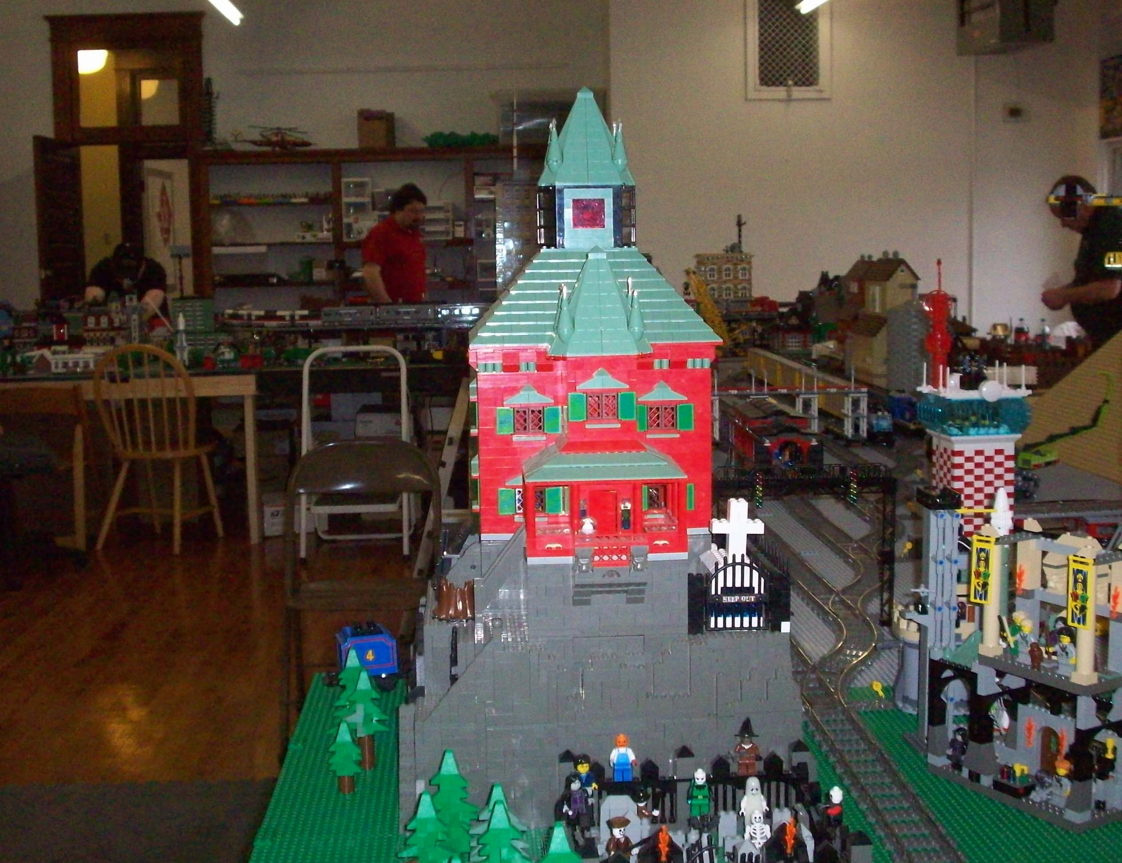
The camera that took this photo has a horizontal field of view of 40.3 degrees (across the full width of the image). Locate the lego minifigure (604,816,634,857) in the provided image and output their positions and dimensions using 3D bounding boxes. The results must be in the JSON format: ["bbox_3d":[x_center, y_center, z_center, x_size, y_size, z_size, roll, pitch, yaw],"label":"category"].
[{"bbox_3d":[0.049,0.343,1.273,0.025,0.046,0.018,-4,8,-21],"label":"lego minifigure"}]

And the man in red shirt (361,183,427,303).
[{"bbox_3d":[-1.040,-0.686,9.519,0.360,1.700,0.520,6,10,42],"label":"man in red shirt"}]

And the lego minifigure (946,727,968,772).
[{"bbox_3d":[0.389,0.311,1.498,0.017,0.044,0.024,-6,9,-38],"label":"lego minifigure"}]

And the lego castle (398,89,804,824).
[{"bbox_3d":[0.024,-0.002,1.512,0.367,0.676,0.376,-1,7,-3],"label":"lego castle"}]

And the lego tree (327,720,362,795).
[{"bbox_3d":[-0.207,0.311,1.466,0.032,0.072,0.032,-1,8,-3],"label":"lego tree"}]

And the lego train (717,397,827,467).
[{"bbox_3d":[0.480,-0.004,3.620,0.158,0.136,0.620,-1,7,-3],"label":"lego train"}]

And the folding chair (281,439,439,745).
[{"bbox_3d":[-0.551,0.446,4.311,0.450,0.775,0.510,-1,7,-1],"label":"folding chair"}]

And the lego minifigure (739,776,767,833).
[{"bbox_3d":[0.167,0.323,1.325,0.025,0.047,0.016,-1,8,-3],"label":"lego minifigure"}]

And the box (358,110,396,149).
[{"bbox_3d":[-1.196,-1.960,9.924,0.200,0.250,0.220,0,8,9],"label":"box"}]

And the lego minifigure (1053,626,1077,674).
[{"bbox_3d":[0.446,0.194,1.353,0.017,0.041,0.025,-6,9,-31],"label":"lego minifigure"}]

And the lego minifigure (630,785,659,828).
[{"bbox_3d":[0.071,0.329,1.320,0.025,0.043,0.016,-1,8,-3],"label":"lego minifigure"}]

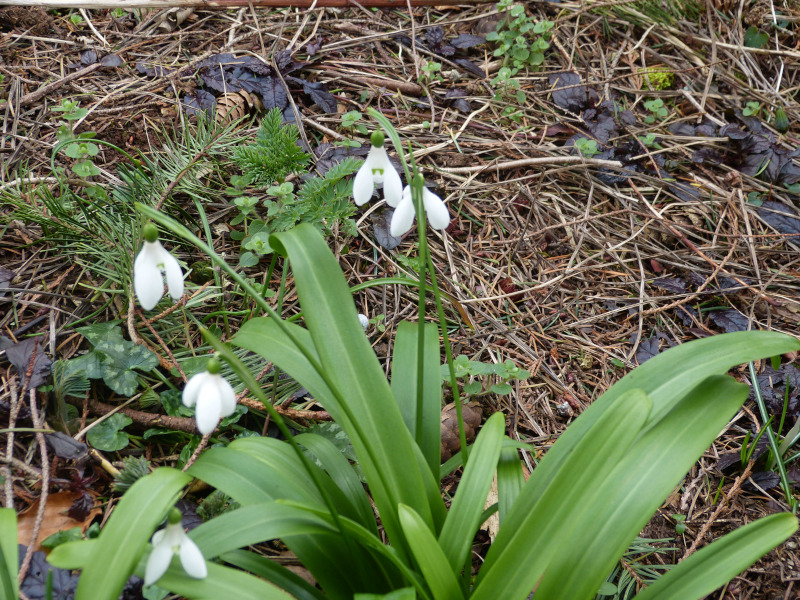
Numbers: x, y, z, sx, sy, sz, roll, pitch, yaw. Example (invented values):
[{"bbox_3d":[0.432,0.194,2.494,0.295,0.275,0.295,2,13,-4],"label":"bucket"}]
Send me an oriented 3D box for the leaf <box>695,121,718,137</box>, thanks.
[{"bbox_3d":[0.204,-0.114,0.953,0.016,0.007,0.012,0,40,0],"label":"leaf"}]

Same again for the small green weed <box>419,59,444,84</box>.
[{"bbox_3d":[0.025,-0.183,1.148,0.021,0.020,0.020,0,34,0],"label":"small green weed"}]

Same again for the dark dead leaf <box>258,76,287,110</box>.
[{"bbox_3d":[-0.100,-0.161,1.120,0.023,0.015,0.048,0,34,0],"label":"dark dead leaf"}]

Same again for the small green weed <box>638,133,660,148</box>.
[{"bbox_3d":[0.160,-0.102,0.919,0.015,0.007,0.011,0,38,0],"label":"small green weed"}]

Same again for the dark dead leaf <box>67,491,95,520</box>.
[{"bbox_3d":[-0.137,0.088,0.615,0.012,0.006,0.012,0,42,0],"label":"dark dead leaf"}]

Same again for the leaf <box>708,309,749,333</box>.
[{"bbox_3d":[0.162,0.010,0.708,0.020,0.005,0.014,0,42,0],"label":"leaf"}]

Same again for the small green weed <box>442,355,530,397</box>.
[{"bbox_3d":[0.041,0.035,0.671,0.040,0.014,0.020,0,42,0],"label":"small green weed"}]

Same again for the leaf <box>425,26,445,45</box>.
[{"bbox_3d":[0.025,-0.192,1.046,0.015,0.007,0.021,0,40,0],"label":"leaf"}]

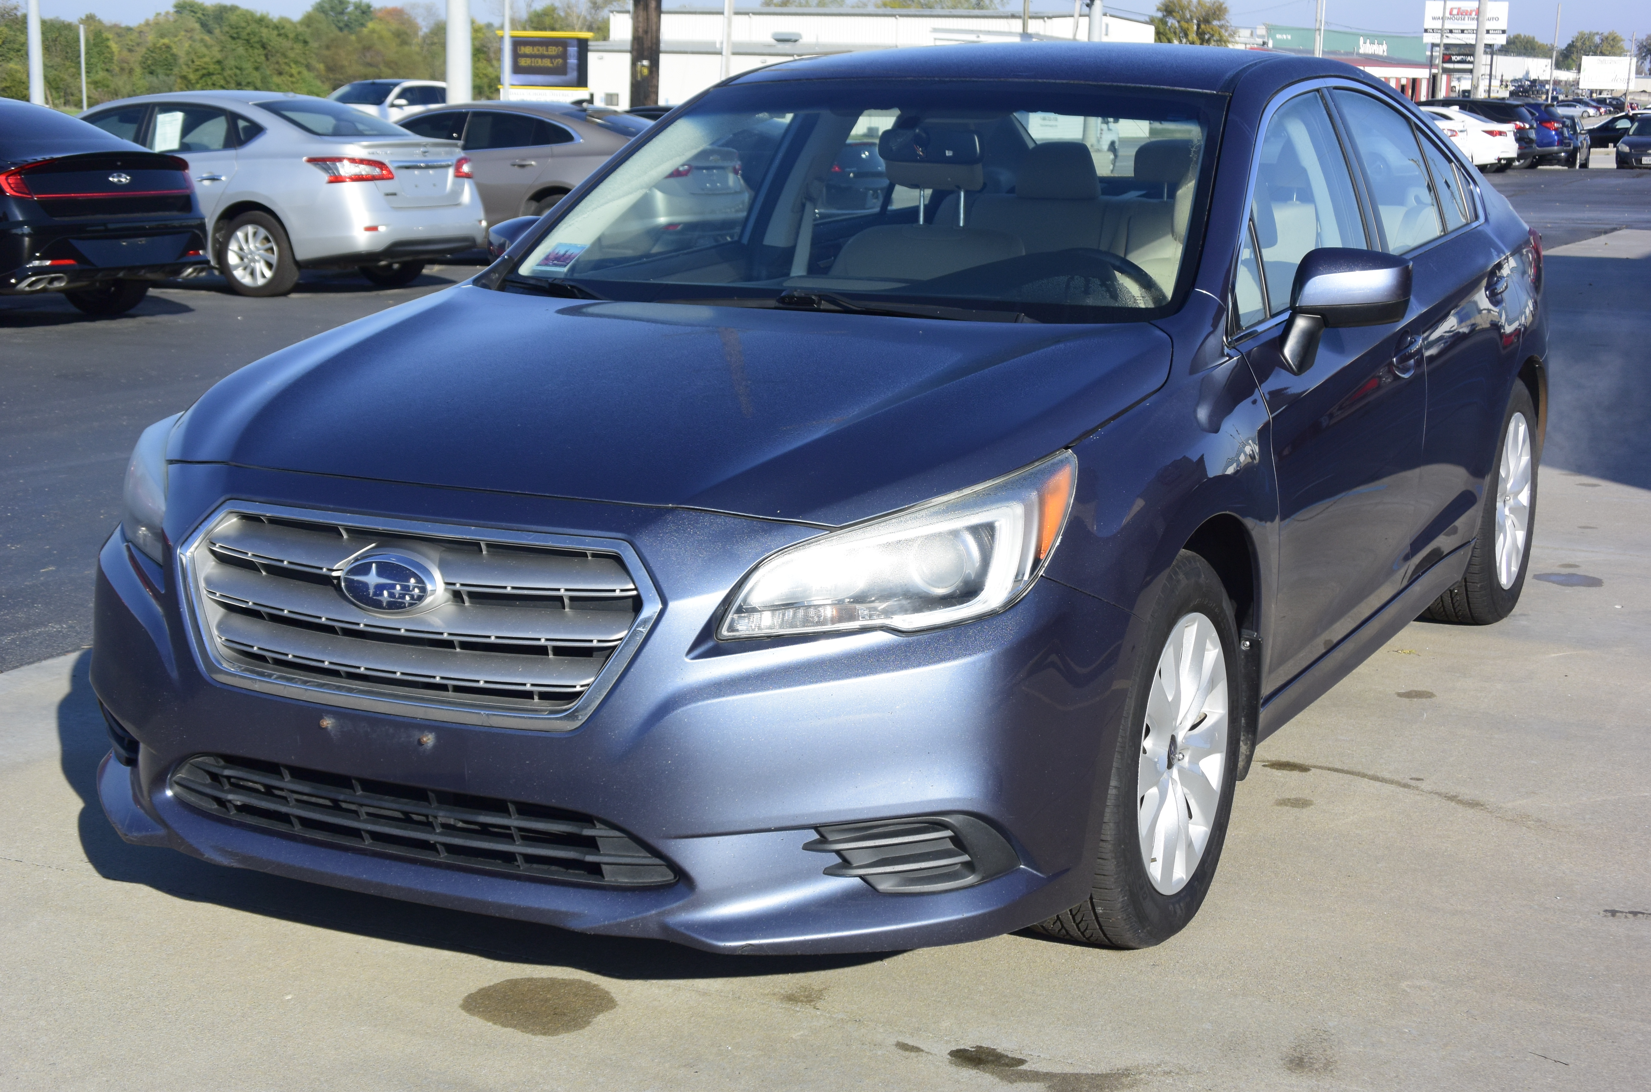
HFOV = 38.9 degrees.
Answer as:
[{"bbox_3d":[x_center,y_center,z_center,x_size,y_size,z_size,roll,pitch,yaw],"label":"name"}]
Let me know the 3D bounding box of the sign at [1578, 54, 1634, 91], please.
[{"bbox_3d":[50.174,-30.331,150.000,3.500,2.200,0.300,3,11,12],"label":"sign"}]

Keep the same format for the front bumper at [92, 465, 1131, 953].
[{"bbox_3d":[-0.486,0.178,3.578,1.820,0.605,0.680,6,12,26],"label":"front bumper"}]

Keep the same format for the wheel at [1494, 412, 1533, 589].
[{"bbox_3d":[1.761,-0.127,6.315,0.190,0.470,0.470,6,12,26],"label":"wheel"}]

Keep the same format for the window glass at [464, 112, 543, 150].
[{"bbox_3d":[-2.804,-3.601,20.300,0.780,0.360,0.070,6,-10,27],"label":"window glass"}]

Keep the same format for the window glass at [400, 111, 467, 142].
[{"bbox_3d":[-3.742,-3.920,22.064,1.000,0.420,0.070,7,-10,33],"label":"window glass"}]

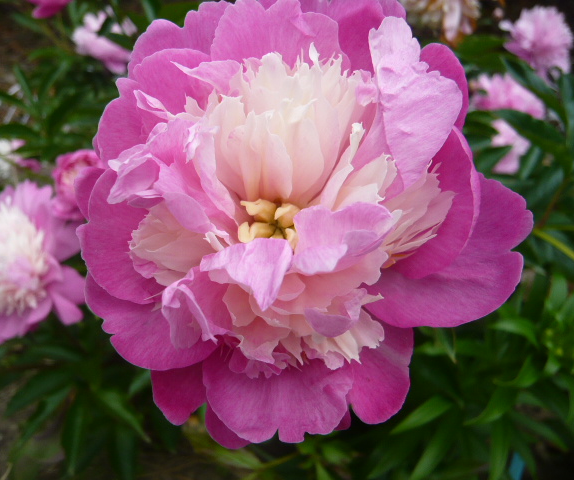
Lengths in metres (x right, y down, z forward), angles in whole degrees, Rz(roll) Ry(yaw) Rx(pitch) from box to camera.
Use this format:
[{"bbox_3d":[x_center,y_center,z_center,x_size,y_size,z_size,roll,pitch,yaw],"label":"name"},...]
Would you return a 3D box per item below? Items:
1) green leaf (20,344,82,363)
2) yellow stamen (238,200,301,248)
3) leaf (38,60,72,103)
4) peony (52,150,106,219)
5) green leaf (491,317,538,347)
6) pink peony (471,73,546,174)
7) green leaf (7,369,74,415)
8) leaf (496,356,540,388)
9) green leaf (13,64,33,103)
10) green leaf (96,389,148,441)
[{"bbox_3d":[-0.282,0.136,0.620,0.075,0.014,0.022,2,35,-6],"label":"green leaf"},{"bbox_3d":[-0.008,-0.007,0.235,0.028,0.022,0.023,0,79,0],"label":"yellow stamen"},{"bbox_3d":[-0.385,-0.261,0.855,0.024,0.014,0.085,31,83,19],"label":"leaf"},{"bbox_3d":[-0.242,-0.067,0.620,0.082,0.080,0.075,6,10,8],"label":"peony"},{"bbox_3d":[0.236,0.095,0.540,0.050,0.015,0.018,18,36,-6],"label":"green leaf"},{"bbox_3d":[0.325,-0.171,0.760,0.105,0.100,0.105,3,27,5],"label":"pink peony"},{"bbox_3d":[-0.286,0.176,0.600,0.088,0.015,0.025,-32,43,-9],"label":"green leaf"},{"bbox_3d":[0.256,0.148,0.575,0.069,0.018,0.030,-7,54,-26],"label":"leaf"},{"bbox_3d":[-0.434,-0.258,0.855,0.018,0.013,0.073,-25,82,-16],"label":"green leaf"},{"bbox_3d":[-0.197,0.209,0.620,0.097,0.016,0.026,31,61,24],"label":"green leaf"}]

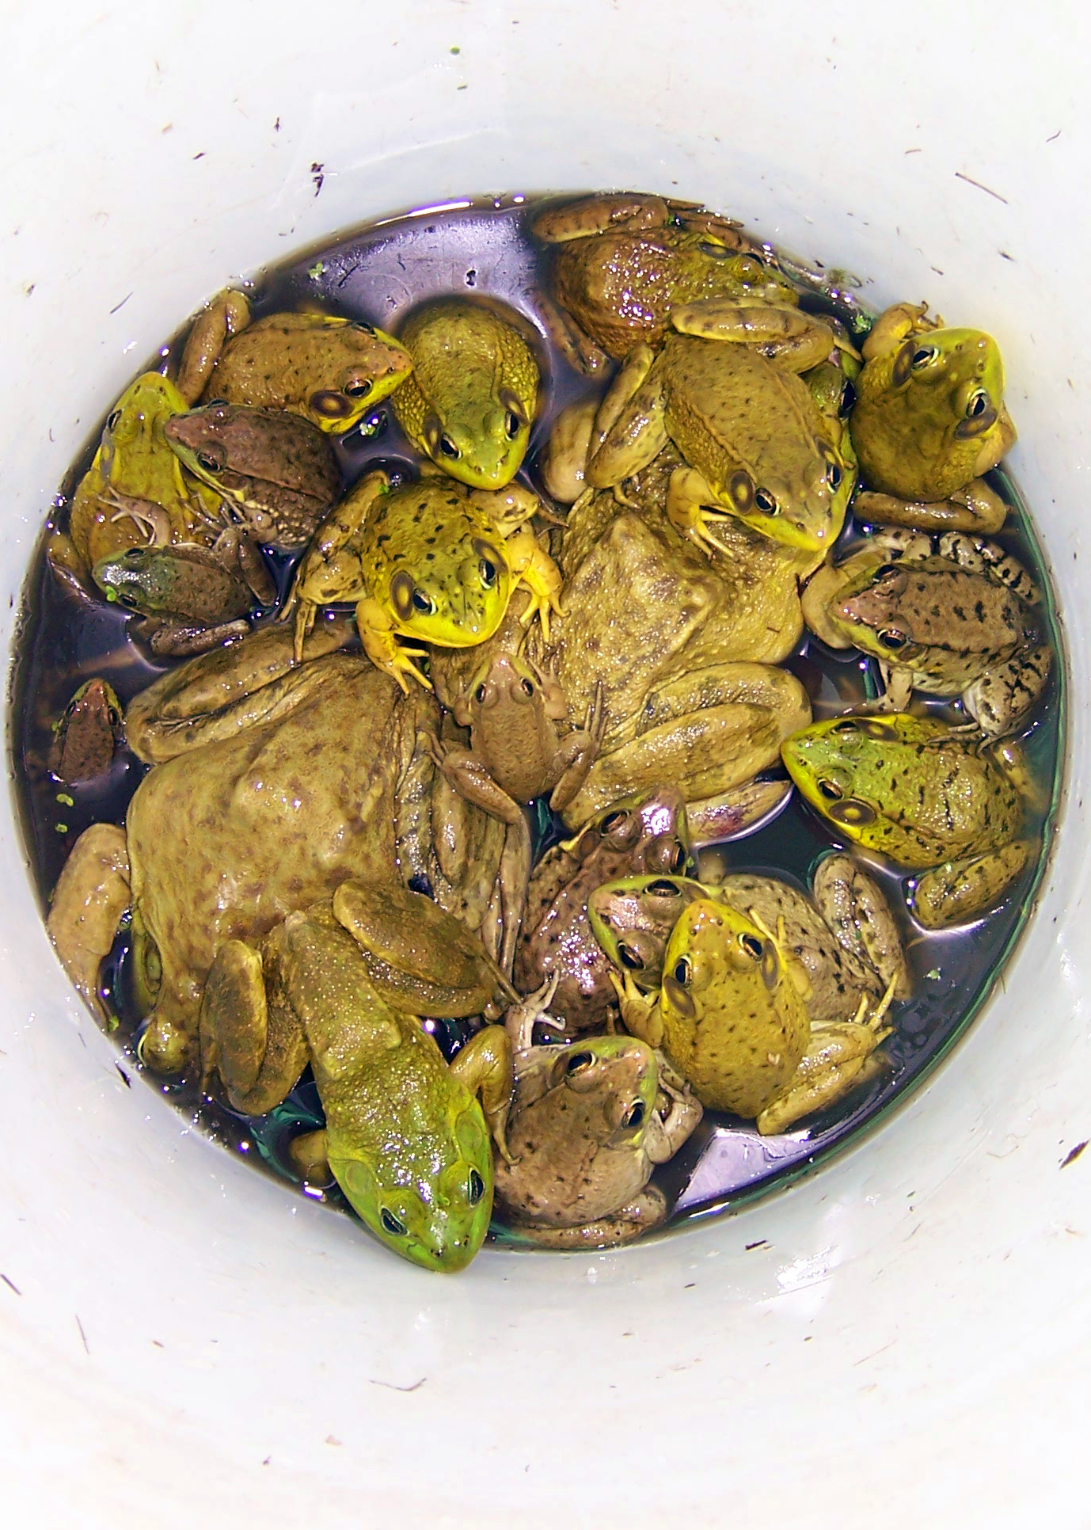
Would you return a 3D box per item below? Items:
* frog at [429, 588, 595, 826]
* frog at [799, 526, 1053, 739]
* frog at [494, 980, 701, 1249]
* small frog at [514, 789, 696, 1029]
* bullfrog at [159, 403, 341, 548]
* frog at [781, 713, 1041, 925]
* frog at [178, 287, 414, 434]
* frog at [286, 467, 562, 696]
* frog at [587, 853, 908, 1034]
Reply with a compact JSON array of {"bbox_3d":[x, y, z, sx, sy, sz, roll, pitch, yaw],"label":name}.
[{"bbox_3d":[-0.007,-0.008,0.470,0.042,0.020,0.044,-6,95,-1],"label":"frog"},{"bbox_3d":[0.099,-0.035,0.492,0.060,0.030,0.054,6,87,-10],"label":"frog"},{"bbox_3d":[0.011,0.090,0.483,0.050,0.034,0.060,36,107,1],"label":"frog"},{"bbox_3d":[0.015,0.037,0.485,0.046,0.034,0.066,25,96,1],"label":"small frog"},{"bbox_3d":[-0.072,-0.072,0.488,0.053,0.030,0.038,25,81,-15],"label":"bullfrog"},{"bbox_3d":[0.092,0.012,0.491,0.066,0.031,0.054,19,87,-12],"label":"frog"},{"bbox_3d":[-0.064,-0.102,0.494,0.060,0.030,0.042,0,78,12],"label":"frog"},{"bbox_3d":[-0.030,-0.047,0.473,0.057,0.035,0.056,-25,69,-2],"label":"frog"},{"bbox_3d":[0.050,0.045,0.489,0.078,0.033,0.053,20,87,-9],"label":"frog"}]

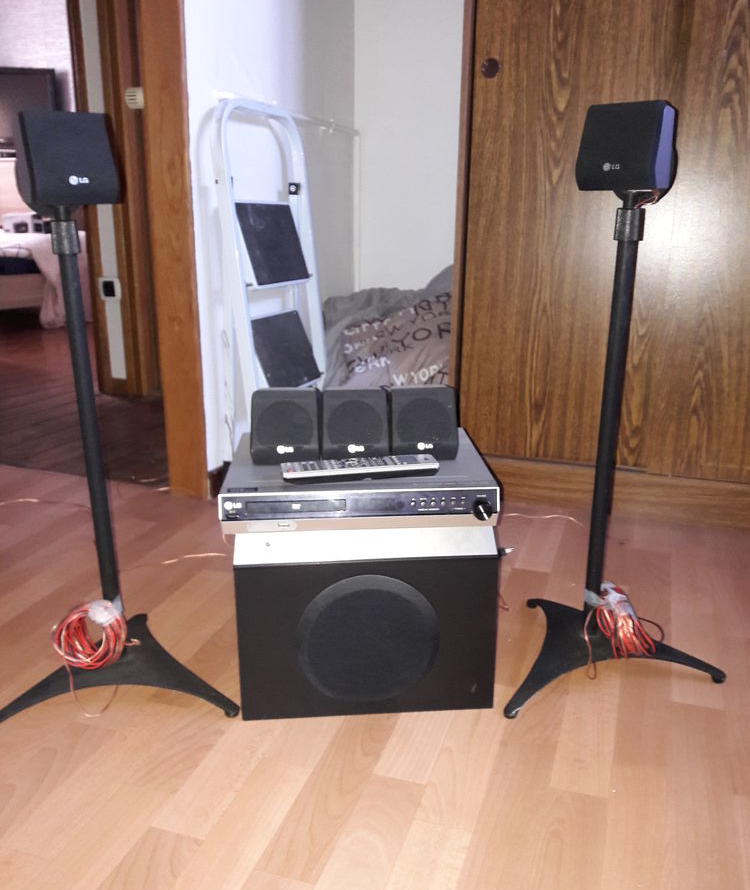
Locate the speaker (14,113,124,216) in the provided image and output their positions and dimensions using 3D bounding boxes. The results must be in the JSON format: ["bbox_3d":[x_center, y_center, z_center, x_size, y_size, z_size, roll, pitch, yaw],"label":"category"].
[{"bbox_3d":[-0.359,-0.333,0.944,0.098,0.101,0.083,-10,20,-29],"label":"speaker"}]

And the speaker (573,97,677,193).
[{"bbox_3d":[0.313,-0.370,1.010,0.098,0.101,0.083,9,20,29],"label":"speaker"}]

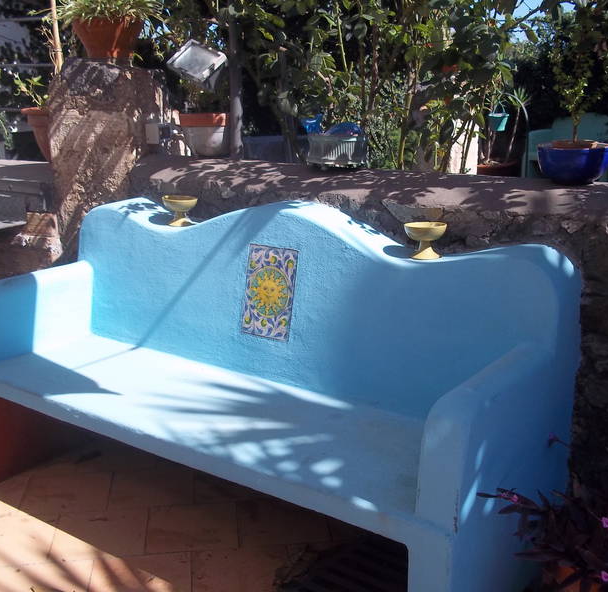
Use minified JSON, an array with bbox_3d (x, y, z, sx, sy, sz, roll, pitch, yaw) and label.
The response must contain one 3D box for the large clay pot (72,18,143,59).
[{"bbox_3d":[-0.869,-1.135,3.640,0.307,0.182,0.307,1,14,0],"label":"large clay pot"}]

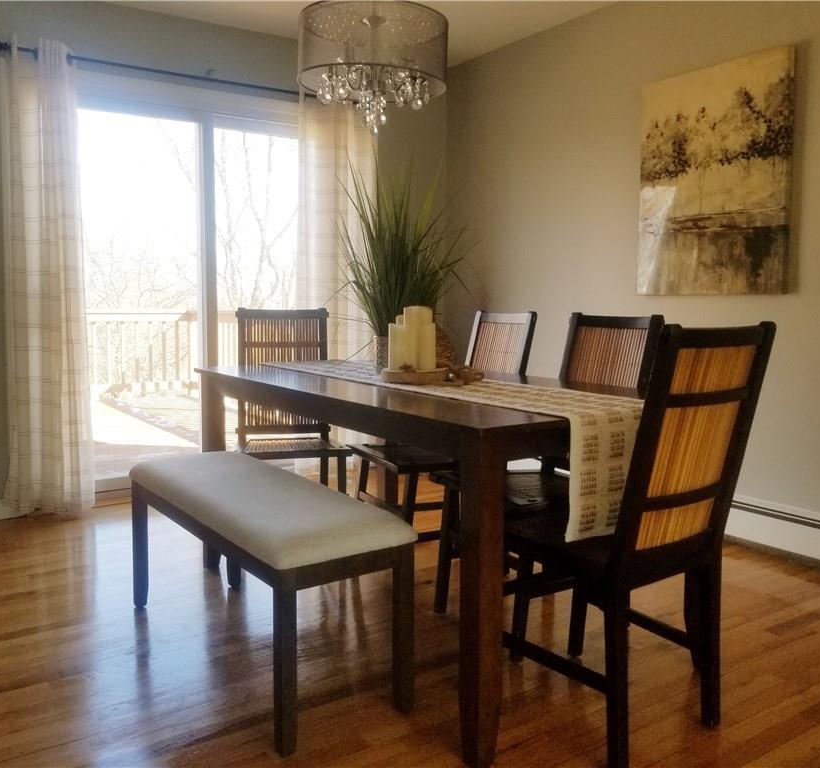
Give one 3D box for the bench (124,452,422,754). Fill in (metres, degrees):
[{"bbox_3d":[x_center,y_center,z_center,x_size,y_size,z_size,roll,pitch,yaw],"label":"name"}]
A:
[{"bbox_3d":[-0.454,0.536,2.222,0.374,0.483,1.095,-4,8,-36],"label":"bench"}]

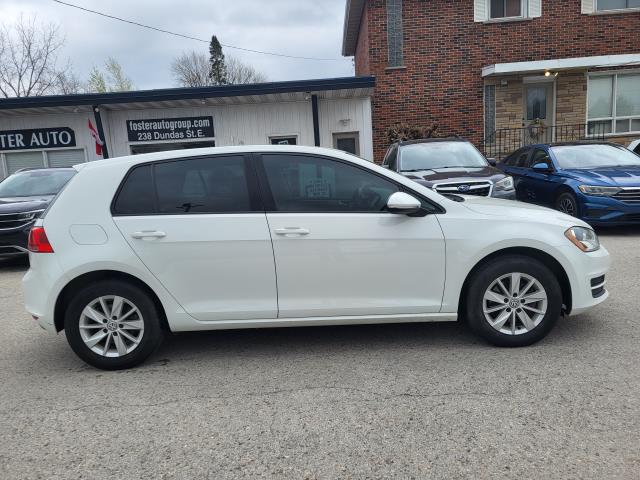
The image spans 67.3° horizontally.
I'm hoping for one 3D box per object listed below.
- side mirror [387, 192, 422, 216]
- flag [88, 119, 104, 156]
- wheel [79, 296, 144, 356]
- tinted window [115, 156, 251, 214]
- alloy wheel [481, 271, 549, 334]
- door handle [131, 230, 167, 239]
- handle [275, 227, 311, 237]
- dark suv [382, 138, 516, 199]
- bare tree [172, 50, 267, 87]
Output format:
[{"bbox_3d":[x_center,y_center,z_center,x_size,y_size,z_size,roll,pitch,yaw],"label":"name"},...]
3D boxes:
[{"bbox_3d":[0.529,-0.220,2.976,0.210,0.160,0.210,-3,8,0],"label":"side mirror"},{"bbox_3d":[-5.533,-2.513,11.900,0.420,0.900,0.300,-3,8,0],"label":"flag"},{"bbox_3d":[-1.356,0.556,3.194,0.420,0.420,0.160,-3,8,0],"label":"wheel"},{"bbox_3d":[-0.909,-0.358,3.132,0.920,0.400,0.090,-3,-12,0],"label":"tinted window"},{"bbox_3d":[1.277,0.409,3.197,0.420,0.420,0.160,-3,8,0],"label":"alloy wheel"},{"bbox_3d":[-1.075,-0.028,3.030,0.225,0.050,0.055,-3,8,0],"label":"door handle"},{"bbox_3d":[-0.171,-0.051,3.038,0.225,0.050,0.055,-3,8,0],"label":"handle"},{"bbox_3d":[2.122,-1.110,9.170,1.840,1.680,4.800,-3,8,2],"label":"dark suv"},{"bbox_3d":[-7.230,-8.886,36.720,7.500,10.700,7.000,-5,8,-11],"label":"bare tree"}]

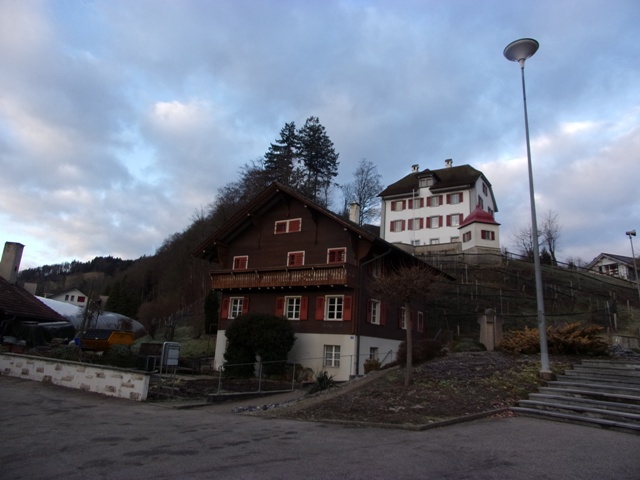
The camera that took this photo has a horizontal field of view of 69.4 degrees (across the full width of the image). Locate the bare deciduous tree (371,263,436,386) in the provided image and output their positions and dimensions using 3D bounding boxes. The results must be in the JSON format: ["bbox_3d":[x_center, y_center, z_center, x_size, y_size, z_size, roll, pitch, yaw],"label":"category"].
[{"bbox_3d":[2.594,2.453,13.742,1.950,3.640,1.900,1,-14,11],"label":"bare deciduous tree"}]

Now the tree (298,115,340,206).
[{"bbox_3d":[-0.396,-10.265,76.383,7.100,22.216,6.800,3,-13,0],"label":"tree"}]

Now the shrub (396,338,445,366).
[{"bbox_3d":[4.661,5.181,21.435,2.200,1.201,1.800,3,-13,0],"label":"shrub"}]

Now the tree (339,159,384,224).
[{"bbox_3d":[6.698,-6.519,74.553,6.600,14.205,6.200,3,-13,0],"label":"tree"}]

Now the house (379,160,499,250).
[{"bbox_3d":[17.511,-4.121,68.192,14.100,15.400,13.200,-5,-17,31],"label":"house"}]

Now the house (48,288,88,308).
[{"bbox_3d":[-51.870,13.868,95.832,8.000,6.800,8.500,11,-16,-28],"label":"house"}]

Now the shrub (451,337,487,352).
[{"bbox_3d":[5.479,3.894,17.071,1.400,0.580,1.100,-1,-15,18],"label":"shrub"}]

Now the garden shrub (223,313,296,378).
[{"bbox_3d":[-2.847,4.852,21.429,3.200,2.853,2.900,3,-13,0],"label":"garden shrub"}]

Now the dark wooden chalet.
[{"bbox_3d":[0.634,3.432,31.463,13.300,11.200,12.700,-6,-17,34],"label":"dark wooden chalet"}]

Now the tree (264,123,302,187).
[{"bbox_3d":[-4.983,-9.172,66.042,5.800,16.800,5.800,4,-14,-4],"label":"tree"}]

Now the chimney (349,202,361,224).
[{"bbox_3d":[2.408,-1.827,31.792,0.520,1.576,0.520,-7,-17,36],"label":"chimney"}]

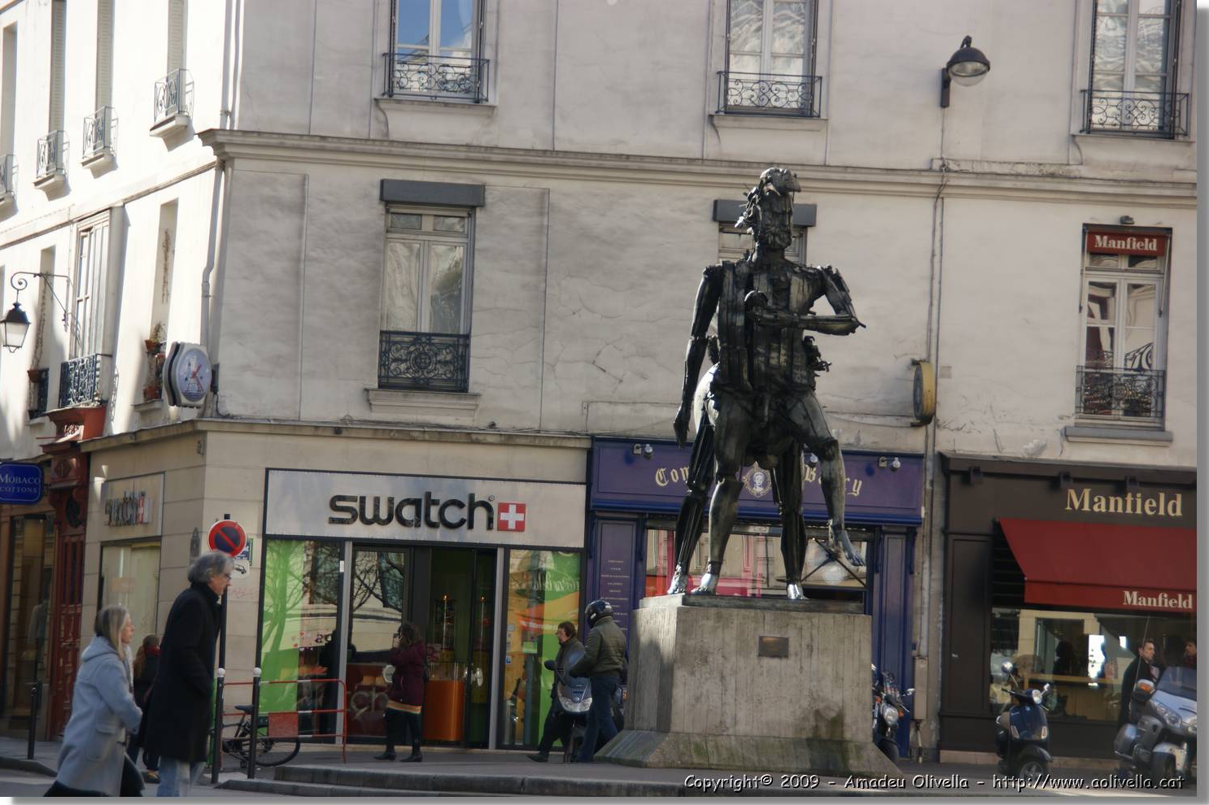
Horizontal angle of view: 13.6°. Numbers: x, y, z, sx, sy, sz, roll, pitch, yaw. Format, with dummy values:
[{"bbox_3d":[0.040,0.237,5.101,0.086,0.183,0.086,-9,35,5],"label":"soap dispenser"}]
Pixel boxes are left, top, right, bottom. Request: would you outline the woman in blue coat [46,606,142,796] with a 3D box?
[{"bbox_3d":[-3.046,2.003,30.149,0.720,1.580,0.500,2,-4,0],"label":"woman in blue coat"}]

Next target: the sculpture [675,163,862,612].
[{"bbox_3d":[1.713,-0.199,57.439,2.120,4.800,3.500,3,-4,-9],"label":"sculpture"}]

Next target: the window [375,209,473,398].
[{"bbox_3d":[-2.208,-1.255,62.380,1.150,2.280,0.220,3,-4,-9],"label":"window"}]

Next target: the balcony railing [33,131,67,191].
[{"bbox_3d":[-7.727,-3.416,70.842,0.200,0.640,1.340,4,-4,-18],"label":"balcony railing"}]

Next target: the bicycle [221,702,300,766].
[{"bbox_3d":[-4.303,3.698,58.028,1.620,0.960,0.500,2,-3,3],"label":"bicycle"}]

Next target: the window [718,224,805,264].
[{"bbox_3d":[1.912,-1.060,63.026,1.140,2.280,0.220,3,-4,-9],"label":"window"}]

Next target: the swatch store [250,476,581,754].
[{"bbox_3d":[-2.188,2.510,60.702,3.900,3.280,0.600,3,-4,-8],"label":"swatch store"}]

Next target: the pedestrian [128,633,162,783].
[{"bbox_3d":[-5.094,3.396,56.146,0.600,1.660,0.480,4,-4,-21],"label":"pedestrian"}]

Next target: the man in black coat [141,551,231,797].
[{"bbox_3d":[-2.563,1.801,30.943,0.600,1.780,0.550,3,-4,-3],"label":"man in black coat"}]

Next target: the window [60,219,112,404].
[{"bbox_3d":[-7.179,-1.277,70.035,0.250,2.600,1.750,3,-3,-17],"label":"window"}]

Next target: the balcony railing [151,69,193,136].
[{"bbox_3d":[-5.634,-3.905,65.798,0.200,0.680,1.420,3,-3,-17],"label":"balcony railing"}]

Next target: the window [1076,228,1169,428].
[{"bbox_3d":[6.684,-0.962,65.452,1.170,2.580,0.200,3,-3,-13],"label":"window"}]

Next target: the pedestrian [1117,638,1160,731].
[{"bbox_3d":[6.405,3.710,60.544,0.420,1.750,0.520,0,-5,38],"label":"pedestrian"}]

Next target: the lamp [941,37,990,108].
[{"bbox_3d":[4.301,-4.003,60.915,0.520,0.700,1.700,3,-4,-8],"label":"lamp"}]

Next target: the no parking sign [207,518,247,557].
[{"bbox_3d":[-4.392,1.592,58.900,0.450,0.450,0.050,3,-4,-5],"label":"no parking sign"}]

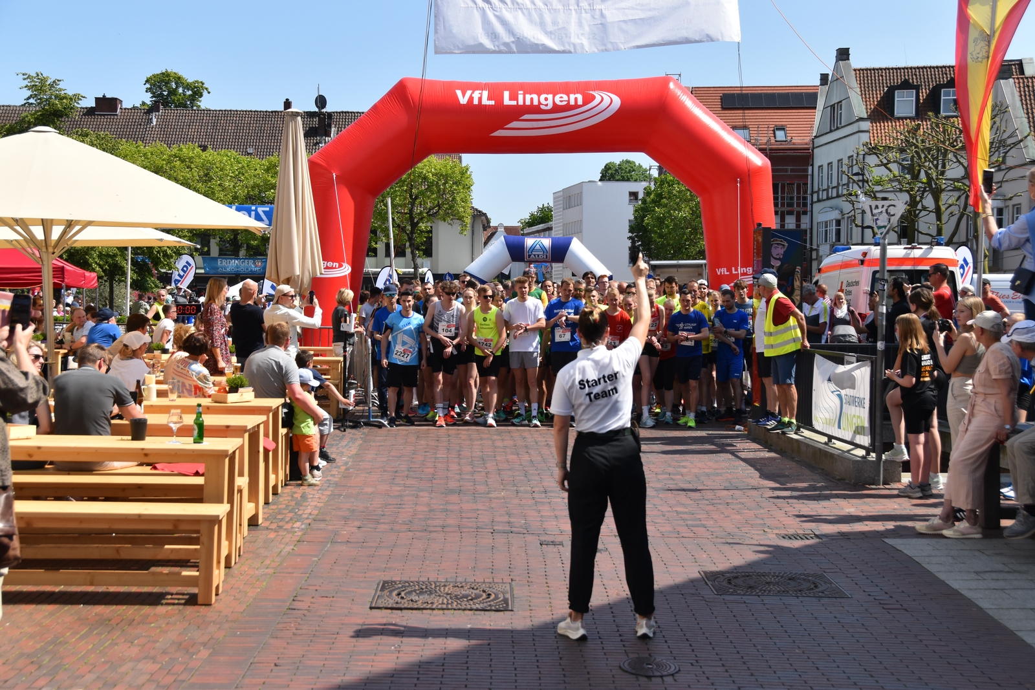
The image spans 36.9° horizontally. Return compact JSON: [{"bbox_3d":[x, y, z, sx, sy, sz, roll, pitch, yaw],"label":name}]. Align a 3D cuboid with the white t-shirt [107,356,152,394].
[{"bbox_3d":[-3.286,0.357,13.129,0.390,0.550,0.290,1,3,20],"label":"white t-shirt"}]

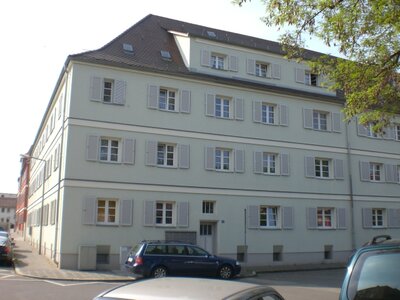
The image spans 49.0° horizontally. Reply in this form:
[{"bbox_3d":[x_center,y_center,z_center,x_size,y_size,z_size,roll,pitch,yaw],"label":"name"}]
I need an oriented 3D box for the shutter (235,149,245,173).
[{"bbox_3d":[2.269,0.621,24.906,0.640,1.360,0.050,5,-12,-24],"label":"shutter"}]

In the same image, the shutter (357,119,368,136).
[{"bbox_3d":[10.843,-1.540,29.265,0.930,1.320,0.050,5,-12,-24],"label":"shutter"}]

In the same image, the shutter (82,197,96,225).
[{"bbox_3d":[-5.271,2.929,20.984,0.630,1.255,0.050,5,-12,-24],"label":"shutter"}]

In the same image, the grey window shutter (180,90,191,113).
[{"bbox_3d":[-0.777,-2.692,24.143,0.587,1.280,0.050,5,-12,-24],"label":"grey window shutter"}]

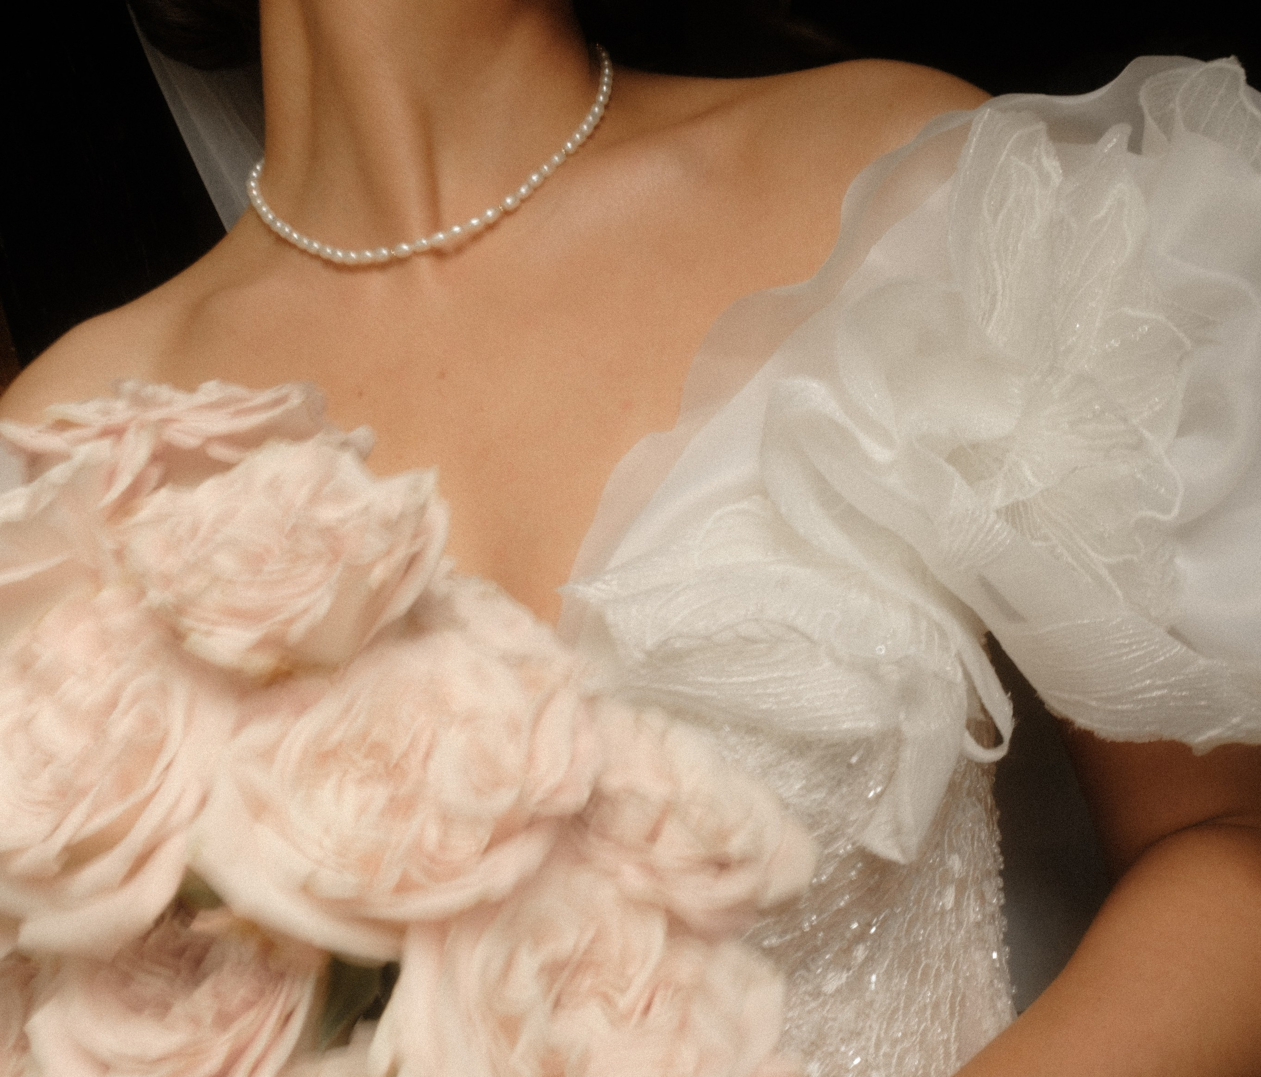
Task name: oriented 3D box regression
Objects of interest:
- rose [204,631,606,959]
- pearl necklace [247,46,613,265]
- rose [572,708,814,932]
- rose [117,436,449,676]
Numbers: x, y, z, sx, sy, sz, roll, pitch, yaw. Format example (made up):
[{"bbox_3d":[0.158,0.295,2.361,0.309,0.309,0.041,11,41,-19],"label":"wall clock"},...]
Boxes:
[{"bbox_3d":[-0.057,0.060,0.445,0.095,0.086,0.065,2,-22,-6],"label":"rose"},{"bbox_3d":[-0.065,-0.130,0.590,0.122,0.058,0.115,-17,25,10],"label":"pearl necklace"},{"bbox_3d":[0.015,0.072,0.475,0.072,0.066,0.055,5,-10,-17],"label":"rose"},{"bbox_3d":[-0.087,0.005,0.460,0.078,0.070,0.052,-2,-37,6],"label":"rose"}]

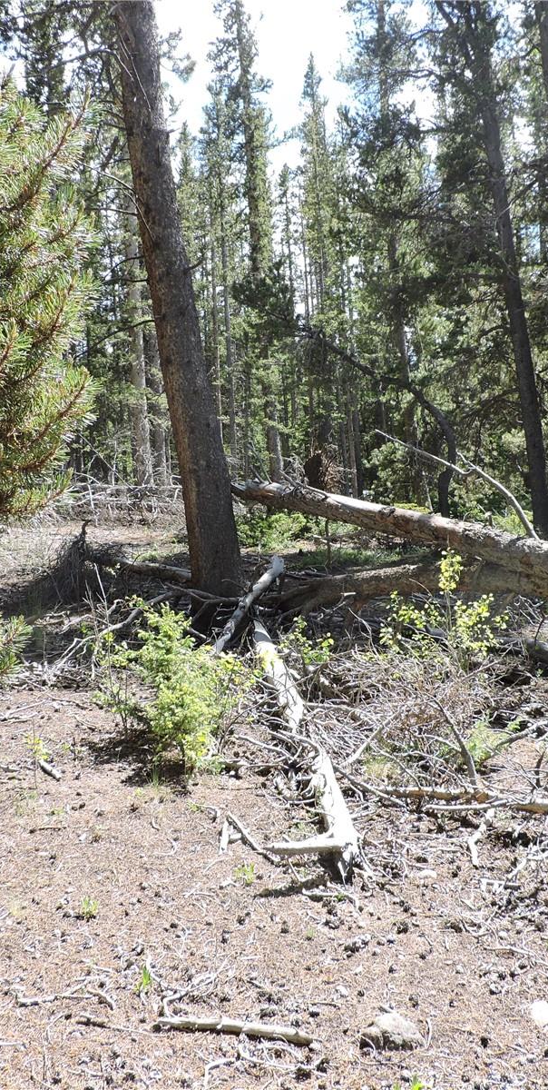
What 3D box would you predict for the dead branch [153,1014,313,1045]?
[{"bbox_3d":[-0.110,1.288,2.676,0.440,0.038,0.045,-1,6,14],"label":"dead branch"}]

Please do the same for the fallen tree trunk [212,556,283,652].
[{"bbox_3d":[-0.182,0.412,7.150,0.110,0.110,0.929,22,53,17],"label":"fallen tree trunk"}]

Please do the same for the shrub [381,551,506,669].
[{"bbox_3d":[1.117,0.430,6.631,0.777,0.762,0.650,-3,6,0],"label":"shrub"}]

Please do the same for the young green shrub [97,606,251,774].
[{"bbox_3d":[-0.486,0.704,5.016,0.723,0.774,0.660,-3,6,0],"label":"young green shrub"}]

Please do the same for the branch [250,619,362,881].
[{"bbox_3d":[-0.031,0.879,5.504,0.340,0.280,3.824,-3,6,-5],"label":"branch"}]

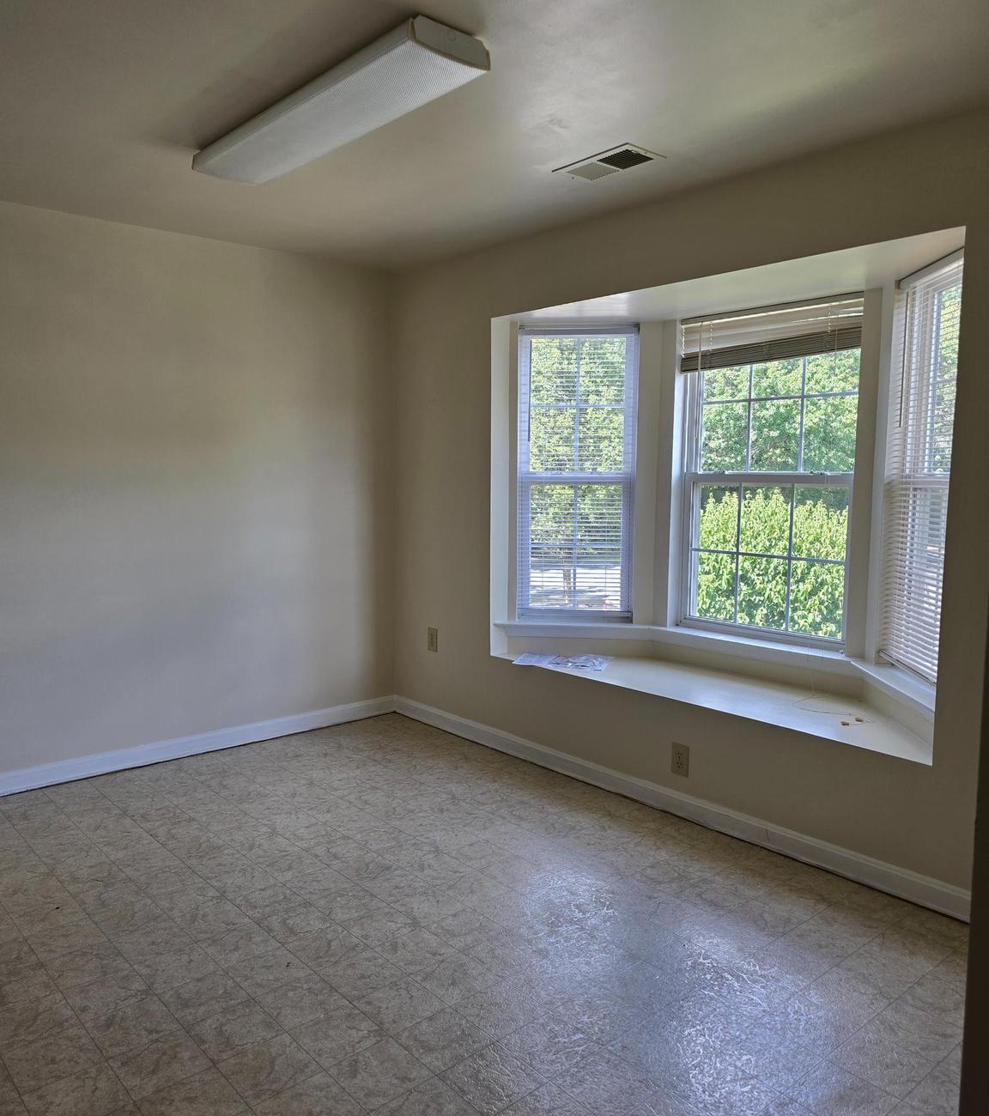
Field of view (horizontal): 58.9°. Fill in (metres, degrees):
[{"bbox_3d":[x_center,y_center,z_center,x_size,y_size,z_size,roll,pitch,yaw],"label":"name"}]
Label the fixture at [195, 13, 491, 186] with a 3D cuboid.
[{"bbox_3d":[-0.510,-1.288,2.576,0.250,0.075,1.220,-5,8,-42],"label":"fixture"}]

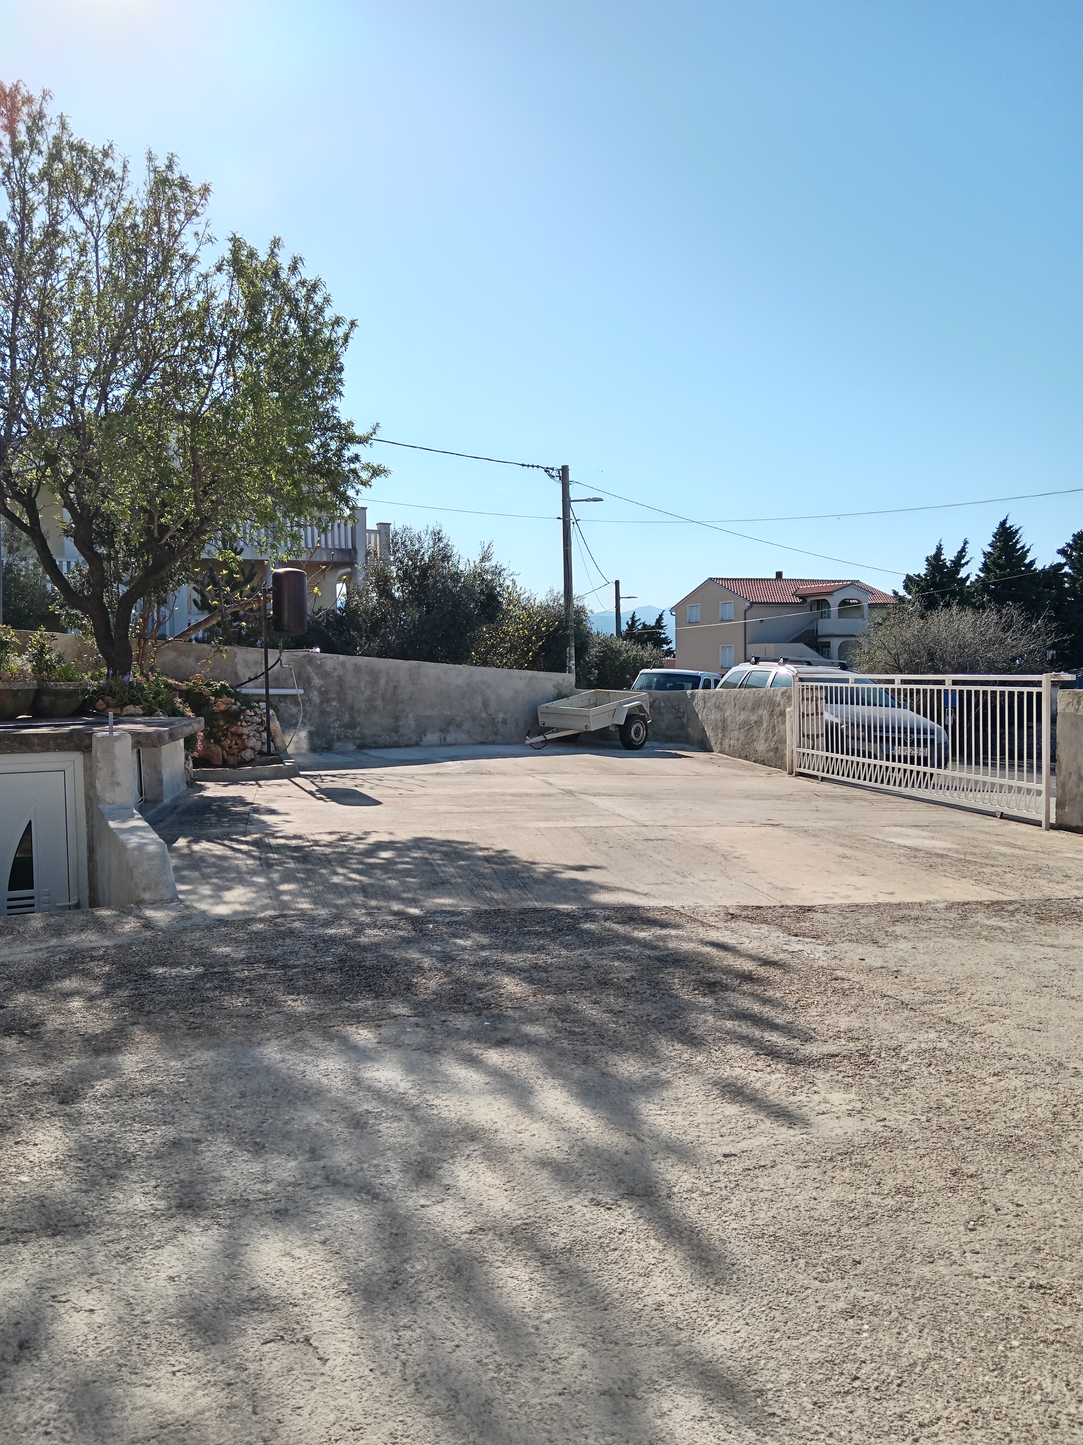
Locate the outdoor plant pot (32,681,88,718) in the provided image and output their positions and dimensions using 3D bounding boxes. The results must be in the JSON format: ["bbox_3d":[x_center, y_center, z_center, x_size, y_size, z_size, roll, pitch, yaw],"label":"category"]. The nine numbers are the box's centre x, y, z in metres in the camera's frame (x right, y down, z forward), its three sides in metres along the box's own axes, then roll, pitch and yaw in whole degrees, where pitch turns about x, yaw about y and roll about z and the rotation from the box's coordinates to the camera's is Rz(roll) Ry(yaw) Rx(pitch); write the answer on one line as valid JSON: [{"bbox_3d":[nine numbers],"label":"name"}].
[{"bbox_3d":[-5.700,-0.273,13.300,0.660,0.450,0.660,-1,2,0],"label":"outdoor plant pot"}]

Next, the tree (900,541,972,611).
[{"bbox_3d":[17.500,-4.532,50.000,3.500,7.100,3.500,-1,2,0],"label":"tree"}]

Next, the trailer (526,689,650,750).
[{"bbox_3d":[0.546,-0.039,17.400,1.420,0.900,2.350,4,10,43],"label":"trailer"}]

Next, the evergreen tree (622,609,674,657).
[{"bbox_3d":[7.570,-4.334,80.000,4.000,7.500,4.000,-1,2,0],"label":"evergreen tree"}]

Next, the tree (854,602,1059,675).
[{"bbox_3d":[9.280,-1.191,25.000,4.700,2.900,4.400,-1,2,0],"label":"tree"}]

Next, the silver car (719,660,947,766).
[{"bbox_3d":[3.930,-0.090,16.200,1.730,1.530,4.350,2,3,-20],"label":"silver car"}]

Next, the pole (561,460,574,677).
[{"bbox_3d":[0.790,-3.854,33.000,0.280,7.450,0.280,-1,2,0],"label":"pole"}]

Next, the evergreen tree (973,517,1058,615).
[{"bbox_3d":[21.000,-5.099,50.000,4.200,8.100,4.200,-1,2,0],"label":"evergreen tree"}]

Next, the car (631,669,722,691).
[{"bbox_3d":[2.620,-0.329,22.200,1.680,1.450,4.100,0,3,21],"label":"car"}]

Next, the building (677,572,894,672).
[{"bbox_3d":[17.000,-6.241,76.000,13.200,7.200,10.300,-2,3,-26],"label":"building"}]

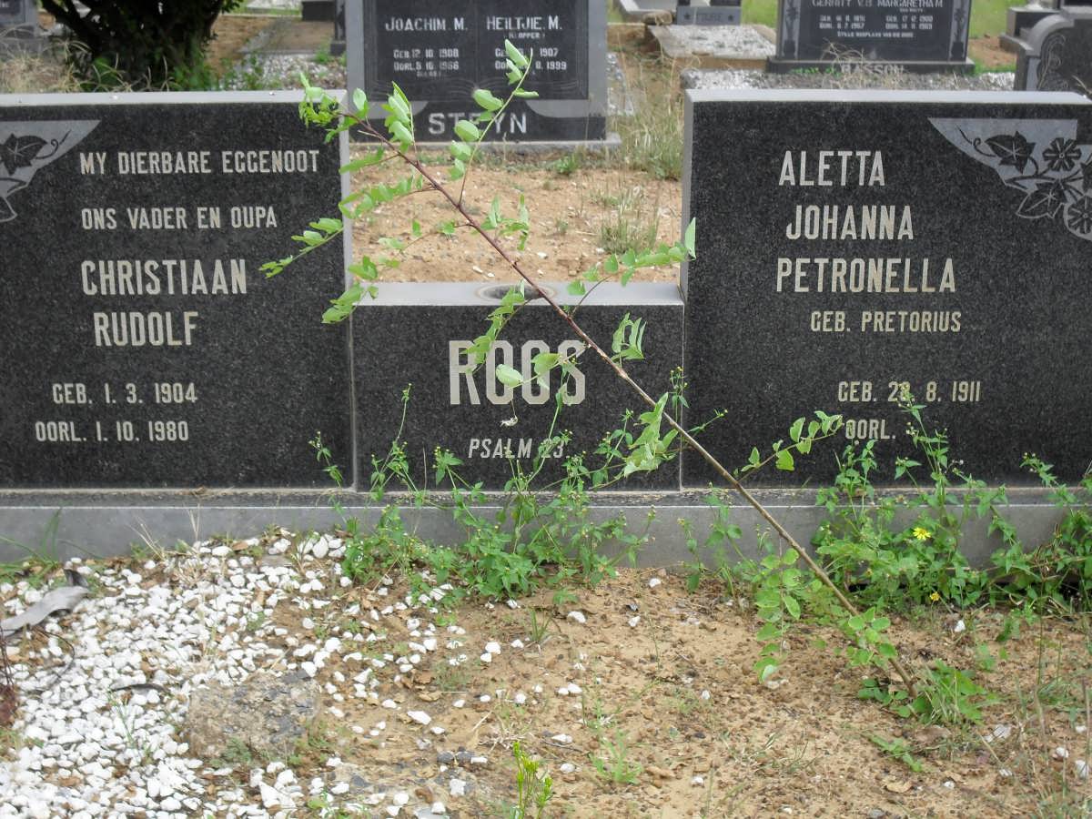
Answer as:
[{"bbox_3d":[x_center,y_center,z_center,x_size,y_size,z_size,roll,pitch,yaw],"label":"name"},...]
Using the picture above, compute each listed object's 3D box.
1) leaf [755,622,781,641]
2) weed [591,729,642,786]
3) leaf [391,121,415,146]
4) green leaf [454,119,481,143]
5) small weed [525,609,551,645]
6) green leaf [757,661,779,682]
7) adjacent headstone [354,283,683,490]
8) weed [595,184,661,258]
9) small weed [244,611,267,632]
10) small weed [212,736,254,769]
[{"bbox_3d":[0.304,0.304,2.456,0.034,0.024,0.020,0,17,0],"label":"leaf"},{"bbox_3d":[0.088,0.424,2.225,0.063,0.060,0.055,0,17,0],"label":"weed"},{"bbox_3d":[-0.191,-0.371,2.417,0.031,0.033,0.018,0,17,0],"label":"leaf"},{"bbox_3d":[-0.106,-0.375,2.416,0.036,0.031,0.018,0,17,0],"label":"green leaf"},{"bbox_3d":[-0.011,0.312,2.611,0.040,0.048,0.035,0,17,0],"label":"small weed"},{"bbox_3d":[0.305,0.360,2.463,0.029,0.029,0.020,0,17,0],"label":"green leaf"},{"bbox_3d":[-0.046,-0.039,2.997,0.530,0.315,0.155,0,17,-1],"label":"adjacent headstone"},{"bbox_3d":[0.235,-0.550,5.183,0.190,0.194,0.150,0,17,0],"label":"weed"},{"bbox_3d":[-0.428,0.310,2.654,0.032,0.028,0.028,0,17,0],"label":"small weed"},{"bbox_3d":[-0.390,0.427,2.264,0.053,0.031,0.045,0,17,0],"label":"small weed"}]

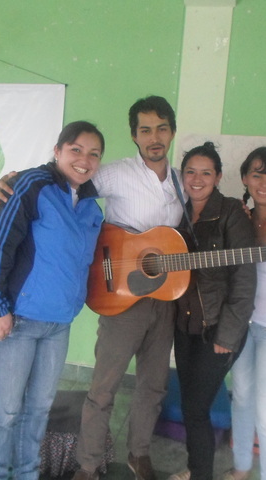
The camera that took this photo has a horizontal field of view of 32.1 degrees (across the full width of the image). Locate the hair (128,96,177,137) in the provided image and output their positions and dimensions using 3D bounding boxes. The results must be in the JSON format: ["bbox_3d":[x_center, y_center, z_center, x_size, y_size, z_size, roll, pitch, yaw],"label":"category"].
[{"bbox_3d":[0.074,-0.482,1.850,0.190,0.185,0.205,4,5,-3],"label":"hair"}]

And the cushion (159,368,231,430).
[{"bbox_3d":[0.334,0.927,2.726,0.480,0.090,0.520,5,6,13],"label":"cushion"}]

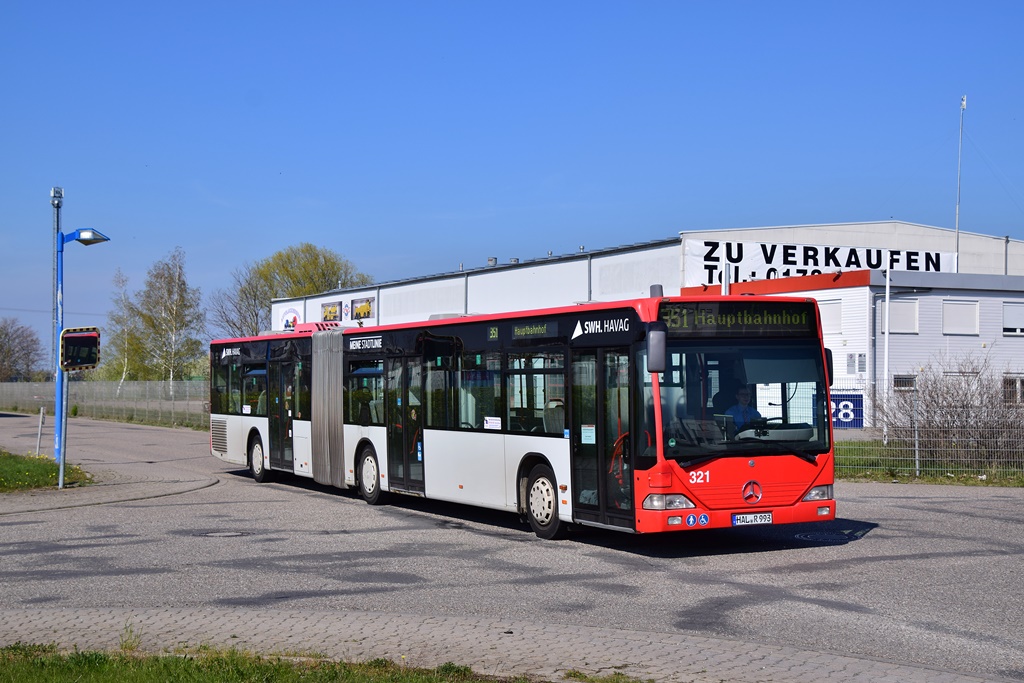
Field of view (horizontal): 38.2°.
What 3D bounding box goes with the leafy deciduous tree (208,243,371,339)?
[{"bbox_3d":[-18.350,-1.600,122.000,13.300,13.200,12.500,-1,-1,0],"label":"leafy deciduous tree"}]

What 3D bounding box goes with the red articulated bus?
[{"bbox_3d":[-1.354,1.028,24.267,2.570,3.100,17.950,0,-1,-27],"label":"red articulated bus"}]

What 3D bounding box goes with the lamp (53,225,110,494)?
[{"bbox_3d":[-10.206,0.131,35.200,1.300,5.700,0.420,-1,-1,3],"label":"lamp"}]

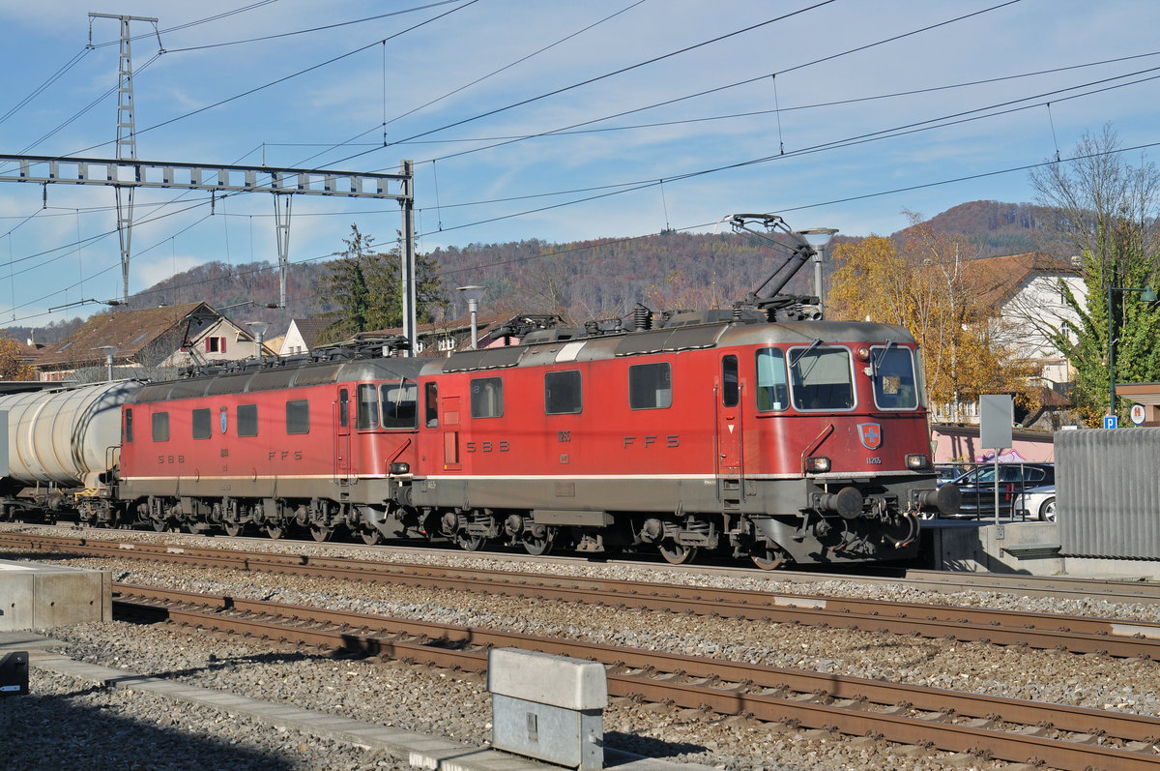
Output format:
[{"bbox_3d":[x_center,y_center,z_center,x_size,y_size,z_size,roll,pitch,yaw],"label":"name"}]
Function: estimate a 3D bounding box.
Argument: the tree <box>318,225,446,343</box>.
[{"bbox_3d":[-12.733,-1.968,149.720,8.300,16.980,7.500,-1,-2,0],"label":"tree"}]

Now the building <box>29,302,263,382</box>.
[{"bbox_3d":[-32.249,1.016,177.152,12.000,13.610,21.500,0,-2,-35],"label":"building"}]

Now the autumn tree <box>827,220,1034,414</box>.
[{"bbox_3d":[17.131,-1.797,111.782,10.000,13.240,9.000,-1,-2,0],"label":"autumn tree"}]

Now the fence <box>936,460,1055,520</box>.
[{"bbox_3d":[7.170,1.846,40.231,0.060,1.030,3.200,0,-2,-28],"label":"fence"}]

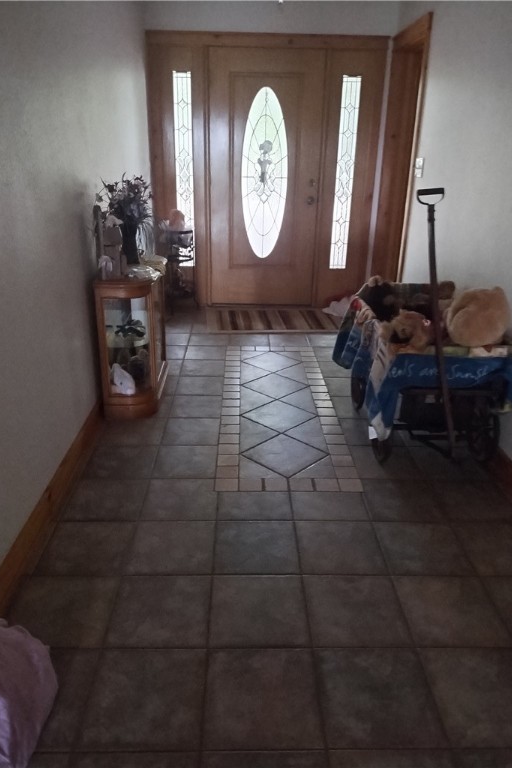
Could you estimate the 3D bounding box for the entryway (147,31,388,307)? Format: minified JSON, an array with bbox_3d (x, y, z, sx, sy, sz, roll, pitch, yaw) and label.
[{"bbox_3d":[0.083,-1.723,4.744,1.897,2.171,0.122,0,23,-1],"label":"entryway"}]

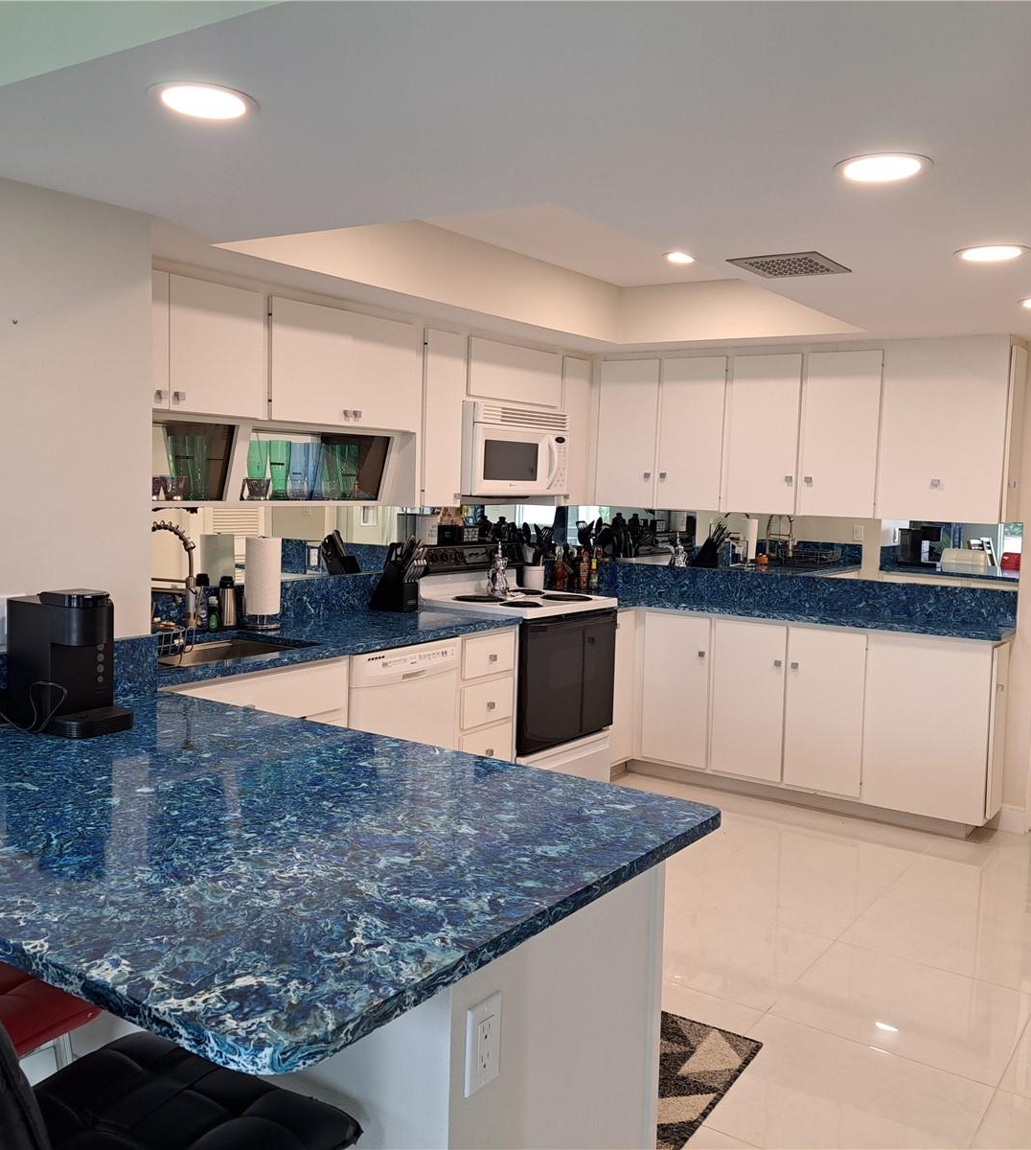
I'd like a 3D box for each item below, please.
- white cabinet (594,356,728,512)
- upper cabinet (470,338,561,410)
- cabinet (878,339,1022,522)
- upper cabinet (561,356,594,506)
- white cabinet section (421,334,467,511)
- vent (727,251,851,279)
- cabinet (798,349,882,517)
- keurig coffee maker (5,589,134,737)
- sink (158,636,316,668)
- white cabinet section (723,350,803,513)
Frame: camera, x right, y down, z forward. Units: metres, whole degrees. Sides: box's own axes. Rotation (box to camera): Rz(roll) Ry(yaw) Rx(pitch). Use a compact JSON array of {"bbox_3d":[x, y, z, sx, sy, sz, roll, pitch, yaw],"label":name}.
[{"bbox_3d":[0.817,-0.718,5.470,0.699,0.750,0.377,5,6,34],"label":"white cabinet"},{"bbox_3d":[-0.119,-0.919,4.945,0.316,0.261,0.756,5,6,35],"label":"upper cabinet"},{"bbox_3d":[1.927,-0.631,4.713,0.520,0.779,0.377,5,6,34],"label":"cabinet"},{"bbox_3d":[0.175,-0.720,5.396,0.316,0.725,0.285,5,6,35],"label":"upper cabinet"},{"bbox_3d":[-0.425,-0.658,4.536,0.316,0.725,0.282,5,6,35],"label":"white cabinet section"},{"bbox_3d":[0.783,-0.874,3.019,0.247,0.025,0.307,5,6,35],"label":"vent"},{"bbox_3d":[1.521,-0.631,4.829,0.356,0.723,0.341,5,6,35],"label":"cabinet"},{"bbox_3d":[-1.000,0.188,2.382,0.278,0.302,0.141,5,6,34],"label":"keurig coffee maker"},{"bbox_3d":[-1.009,0.338,3.501,0.411,0.196,0.595,5,6,34],"label":"sink"},{"bbox_3d":[1.235,-0.659,5.075,0.372,0.733,0.330,5,6,35],"label":"white cabinet section"}]

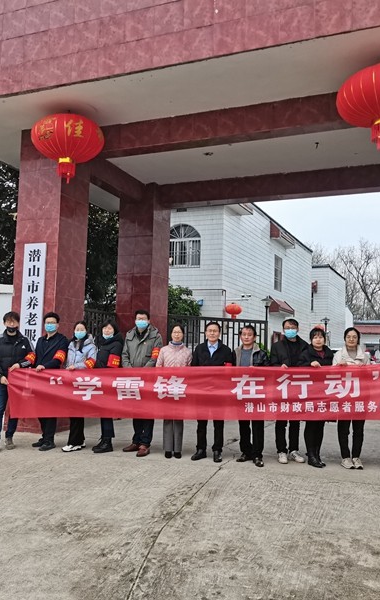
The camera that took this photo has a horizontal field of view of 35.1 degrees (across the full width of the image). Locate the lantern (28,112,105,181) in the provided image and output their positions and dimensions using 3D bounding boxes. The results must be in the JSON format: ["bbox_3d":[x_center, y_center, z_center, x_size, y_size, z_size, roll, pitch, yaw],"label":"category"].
[{"bbox_3d":[-1.782,-2.180,8.750,1.047,0.987,1.047,1,-6,0],"label":"lantern"}]

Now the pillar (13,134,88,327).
[{"bbox_3d":[-2.243,-0.318,9.650,0.808,4.772,0.808,-1,-6,23],"label":"pillar"}]

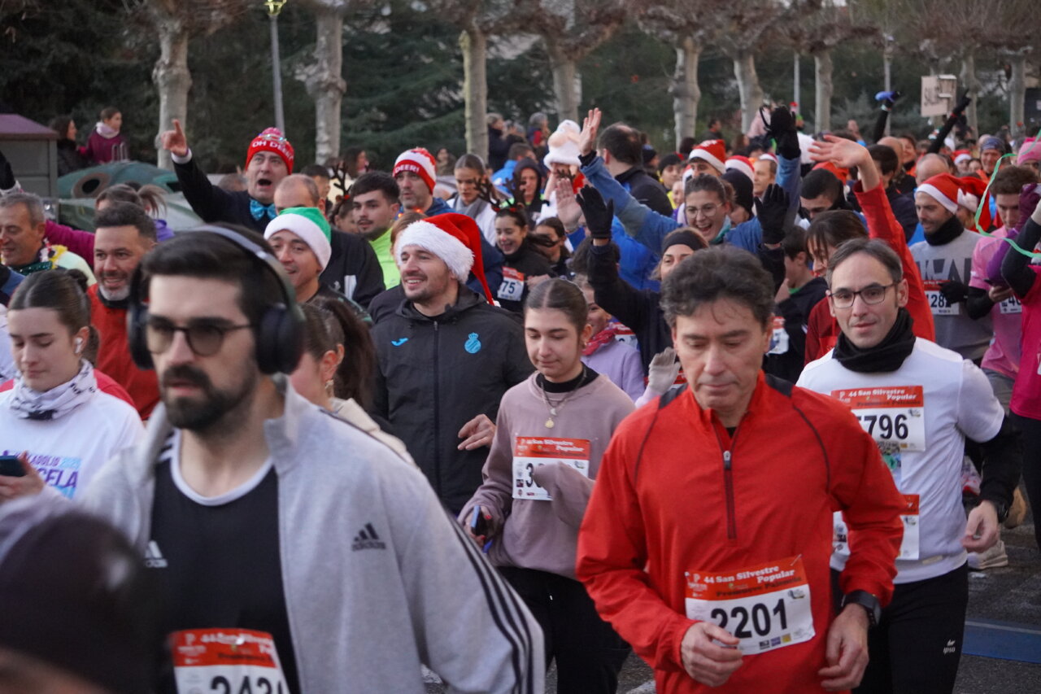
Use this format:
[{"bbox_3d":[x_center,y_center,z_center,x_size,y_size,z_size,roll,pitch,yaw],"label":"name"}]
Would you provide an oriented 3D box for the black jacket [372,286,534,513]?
[{"bbox_3d":[-0.180,0.168,6.620,0.520,0.670,0.340,2,6,18],"label":"black jacket"}]

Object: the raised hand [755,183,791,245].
[{"bbox_3d":[0.799,-0.422,7.500,0.110,0.195,0.075,0,3,6],"label":"raised hand"}]

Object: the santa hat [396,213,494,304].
[{"bbox_3d":[-0.206,-0.246,6.650,0.230,0.245,0.270,7,0,35],"label":"santa hat"}]

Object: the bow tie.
[{"bbox_3d":[-0.922,-0.496,8.600,0.115,0.075,0.035,5,6,5],"label":"bow tie"}]

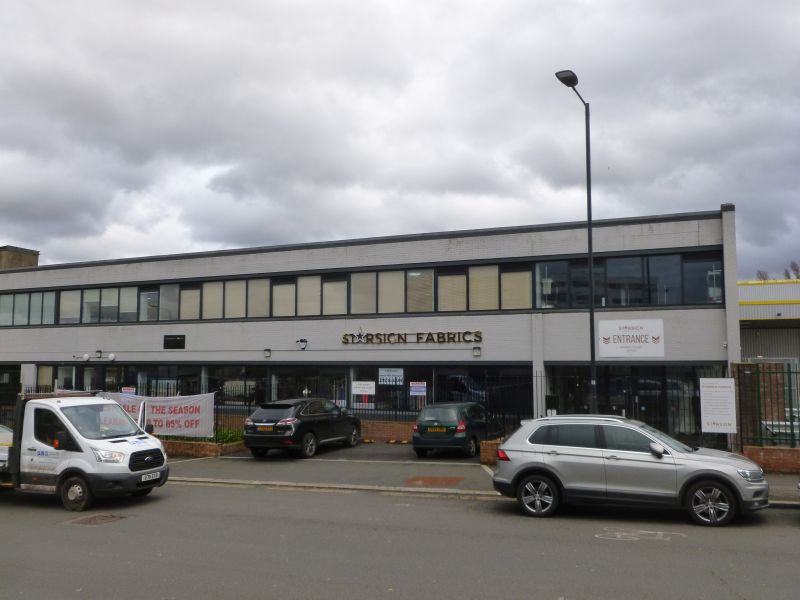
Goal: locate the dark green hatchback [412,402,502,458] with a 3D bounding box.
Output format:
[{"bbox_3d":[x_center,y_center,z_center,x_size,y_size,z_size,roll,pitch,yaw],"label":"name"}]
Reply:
[{"bbox_3d":[1.829,3.849,19.625,1.675,1.525,3.840,-5,-7,24],"label":"dark green hatchback"}]

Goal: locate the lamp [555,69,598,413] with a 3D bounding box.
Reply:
[{"bbox_3d":[3.520,-0.347,12.667,0.360,8.100,1.400,-4,-6,36],"label":"lamp"}]

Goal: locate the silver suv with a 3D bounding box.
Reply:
[{"bbox_3d":[3.871,2.856,11.353,4.486,1.660,1.840,-4,-6,21],"label":"silver suv"}]

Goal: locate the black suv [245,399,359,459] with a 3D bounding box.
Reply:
[{"bbox_3d":[-2.963,4.018,20.795,1.885,1.700,4.770,-5,-6,23],"label":"black suv"}]

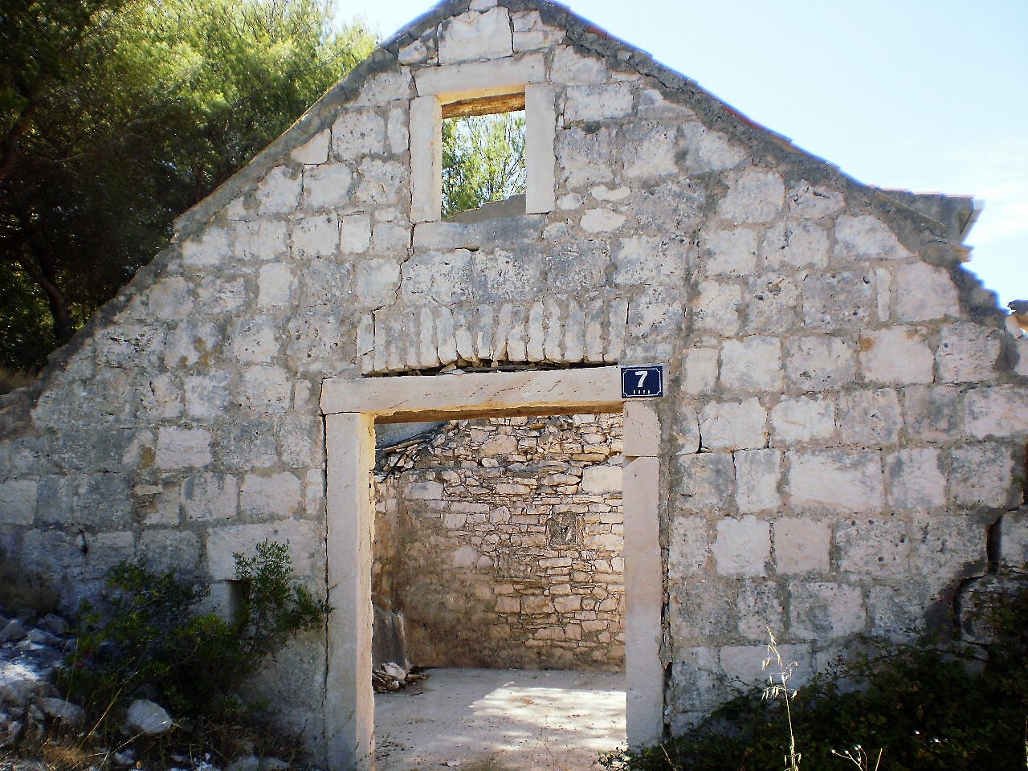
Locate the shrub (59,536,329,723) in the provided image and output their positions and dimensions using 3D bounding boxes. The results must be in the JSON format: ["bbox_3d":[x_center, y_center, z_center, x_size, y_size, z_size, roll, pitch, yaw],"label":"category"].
[{"bbox_3d":[-1.700,1.319,6.008,1.420,1.000,0.950,-3,-9,15],"label":"shrub"}]

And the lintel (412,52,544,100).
[{"bbox_3d":[-0.180,-1.788,6.640,0.782,0.189,0.190,-3,-9,15],"label":"lintel"}]

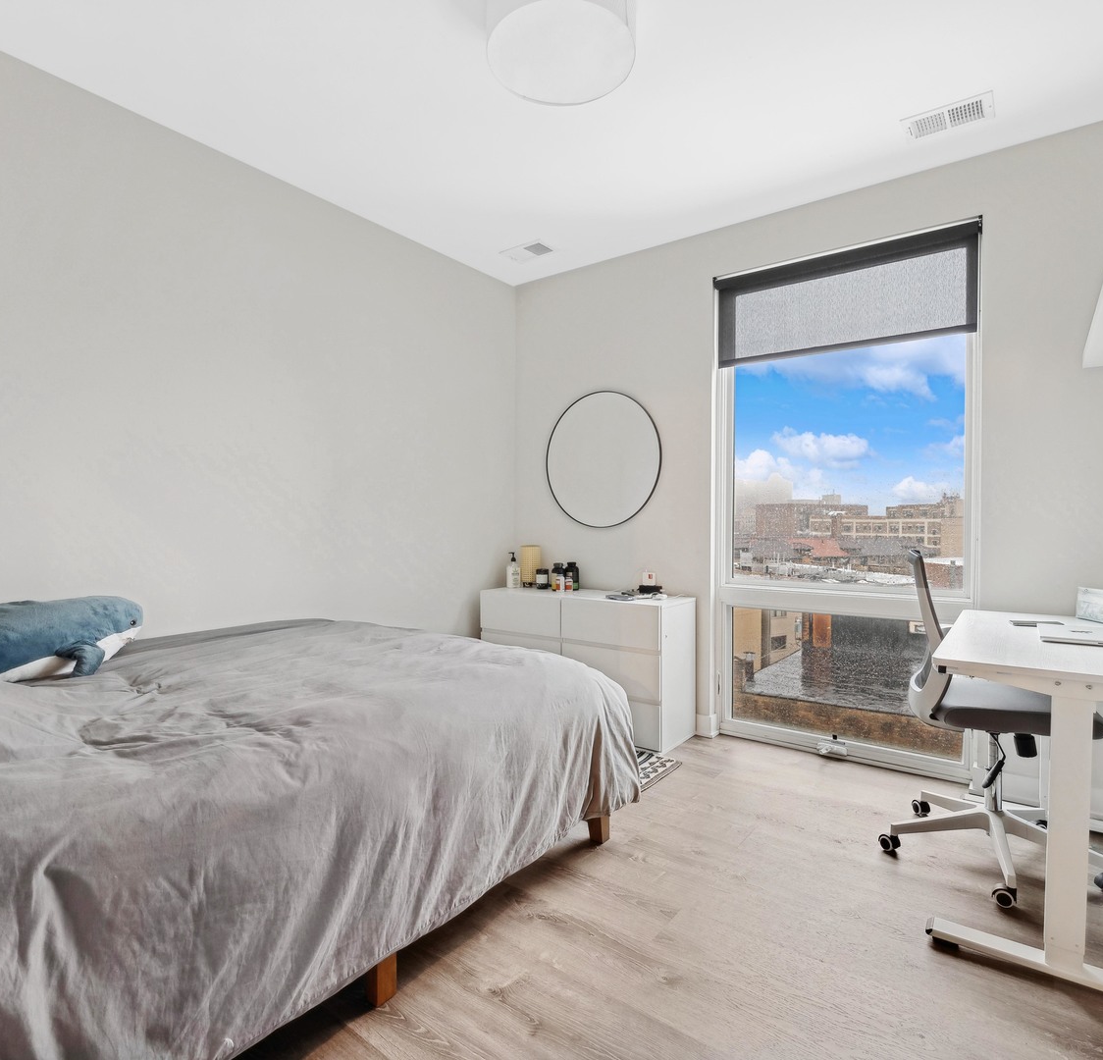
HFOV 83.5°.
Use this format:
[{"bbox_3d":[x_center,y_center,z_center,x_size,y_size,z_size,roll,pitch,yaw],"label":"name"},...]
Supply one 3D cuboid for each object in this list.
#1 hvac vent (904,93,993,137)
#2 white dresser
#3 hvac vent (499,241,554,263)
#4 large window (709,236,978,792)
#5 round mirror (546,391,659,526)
[{"bbox_3d":[1.521,-1.573,2.368,0.287,0.020,0.168,1,1,35],"label":"hvac vent"},{"bbox_3d":[0.164,0.748,3.631,1.250,0.735,0.380,1,1,35],"label":"white dresser"},{"bbox_3d":[-0.135,-1.593,3.568,0.280,0.020,0.175,1,1,35],"label":"hvac vent"},{"bbox_3d":[1.361,-0.113,2.996,1.165,2.430,0.110,1,1,35],"label":"large window"},{"bbox_3d":[0.290,-0.420,3.700,0.810,0.820,0.025,1,1,35],"label":"round mirror"}]

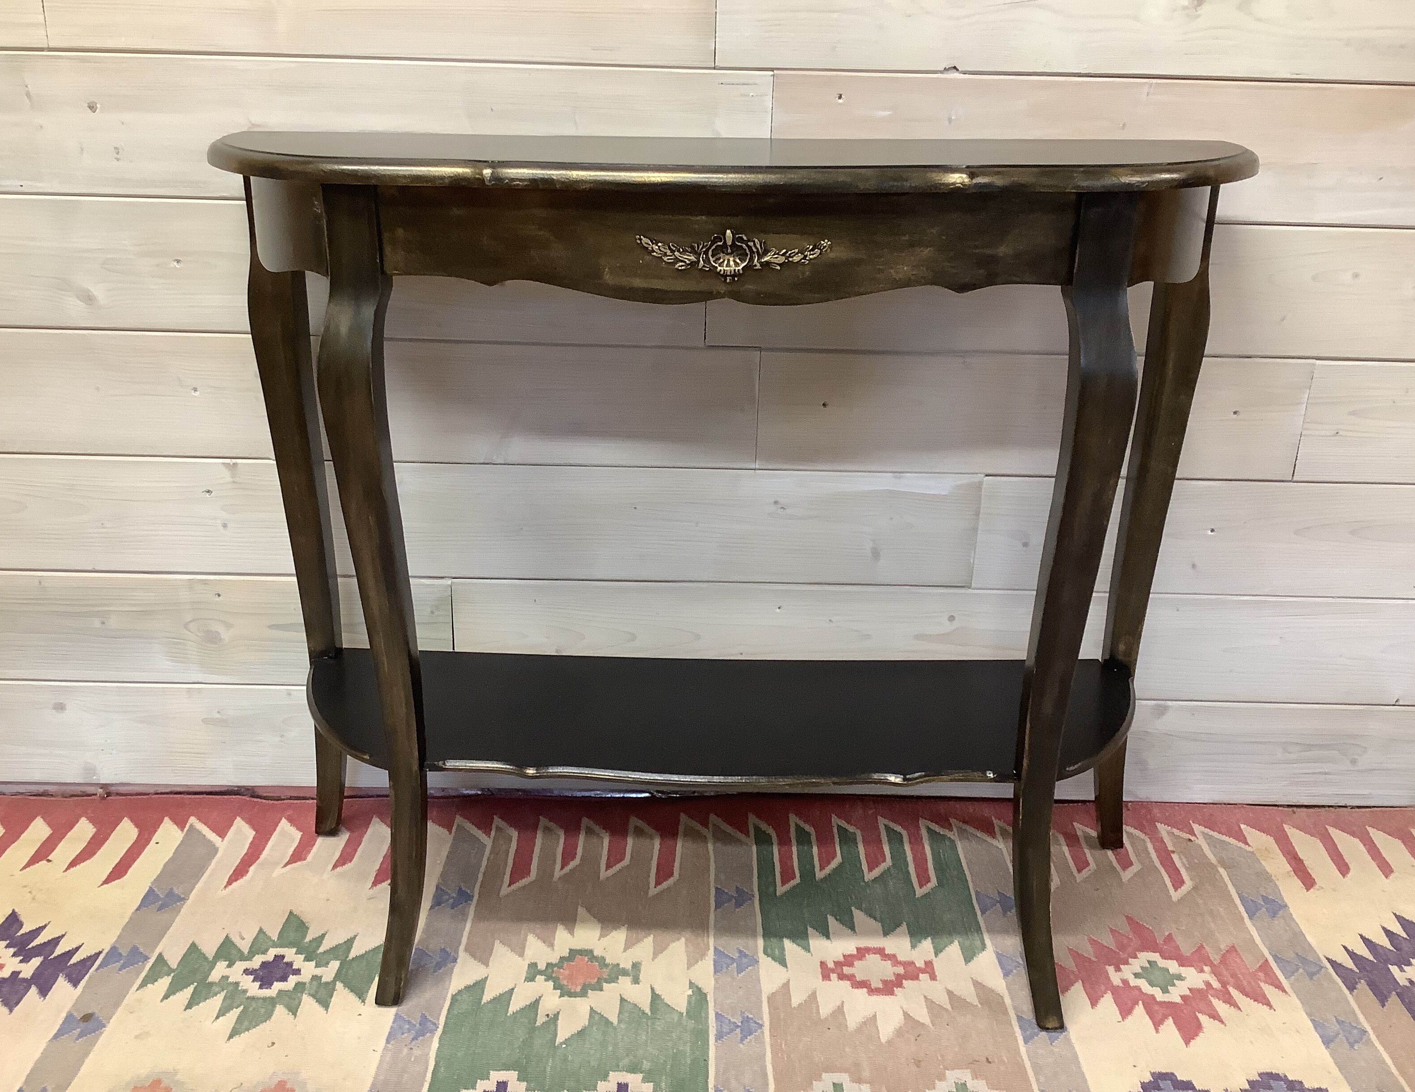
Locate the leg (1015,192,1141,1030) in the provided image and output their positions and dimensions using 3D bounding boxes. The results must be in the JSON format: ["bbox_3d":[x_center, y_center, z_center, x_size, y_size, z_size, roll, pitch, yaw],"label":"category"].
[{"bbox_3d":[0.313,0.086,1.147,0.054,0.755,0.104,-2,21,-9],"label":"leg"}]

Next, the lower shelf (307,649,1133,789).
[{"bbox_3d":[0.017,0.178,1.350,0.885,0.015,0.261,1,21,0],"label":"lower shelf"}]

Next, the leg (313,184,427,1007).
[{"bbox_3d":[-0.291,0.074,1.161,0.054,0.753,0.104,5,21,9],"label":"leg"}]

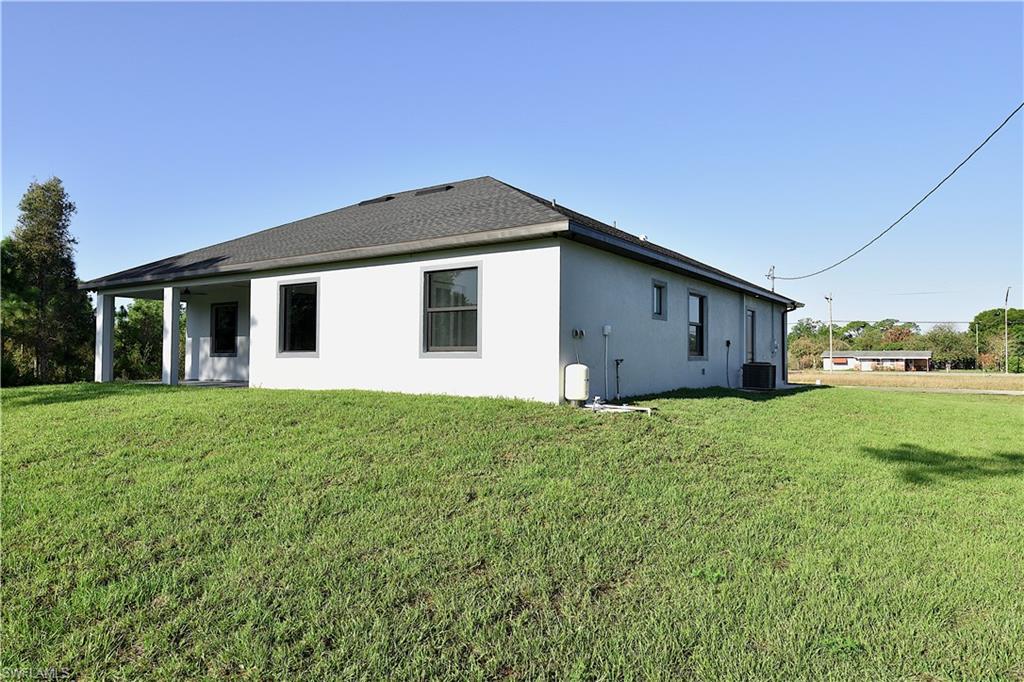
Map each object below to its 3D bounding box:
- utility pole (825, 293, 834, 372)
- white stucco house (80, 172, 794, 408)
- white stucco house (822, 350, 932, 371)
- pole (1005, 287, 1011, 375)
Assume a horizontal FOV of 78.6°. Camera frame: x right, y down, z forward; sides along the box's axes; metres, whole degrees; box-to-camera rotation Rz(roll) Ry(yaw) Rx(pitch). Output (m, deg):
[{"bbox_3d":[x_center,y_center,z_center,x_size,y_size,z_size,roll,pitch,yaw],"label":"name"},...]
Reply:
[{"bbox_3d":[48.373,-1.177,95.000,1.300,12.378,0.500,-1,-1,34],"label":"utility pole"},{"bbox_3d":[-0.650,-1.657,24.022,18.090,6.450,20.990,-1,-1,34],"label":"white stucco house"},{"bbox_3d":[66.773,3.649,114.753,17.500,3.600,9.000,-1,-1,34],"label":"white stucco house"},{"bbox_3d":[68.891,-1.495,87.000,0.750,12.170,0.500,-1,-1,34],"label":"pole"}]

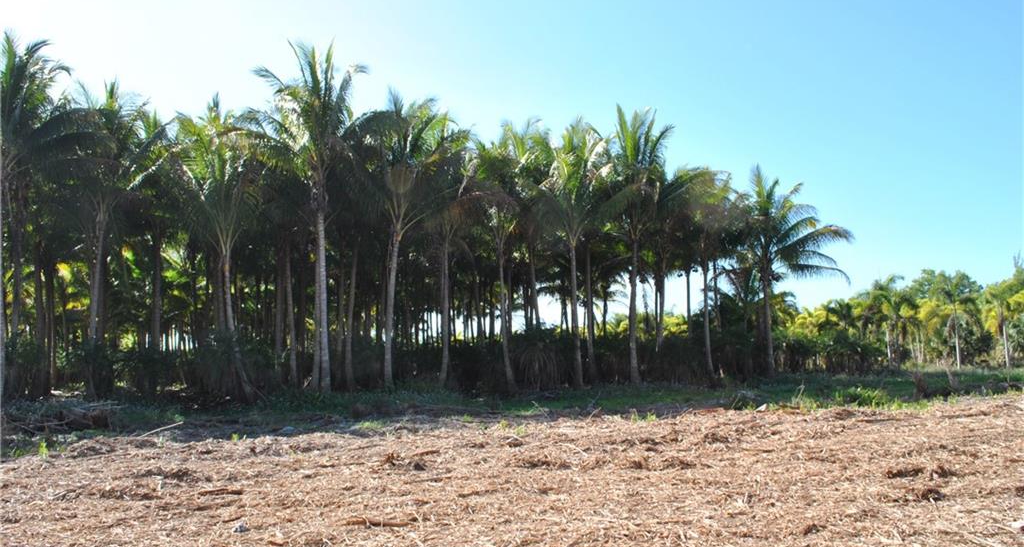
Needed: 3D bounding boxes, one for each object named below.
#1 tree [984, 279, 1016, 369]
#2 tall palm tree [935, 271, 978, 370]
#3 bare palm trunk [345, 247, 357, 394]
[{"bbox_3d":[31.657,3.218,49.759,2.300,5.810,2.400,0,-5,0],"label":"tree"},{"bbox_3d":[28.472,2.960,49.283,2.800,6.330,2.800,0,-5,0],"label":"tall palm tree"},{"bbox_3d":[-6.036,1.658,28.757,0.420,5.377,0.360,0,-5,0],"label":"bare palm trunk"}]

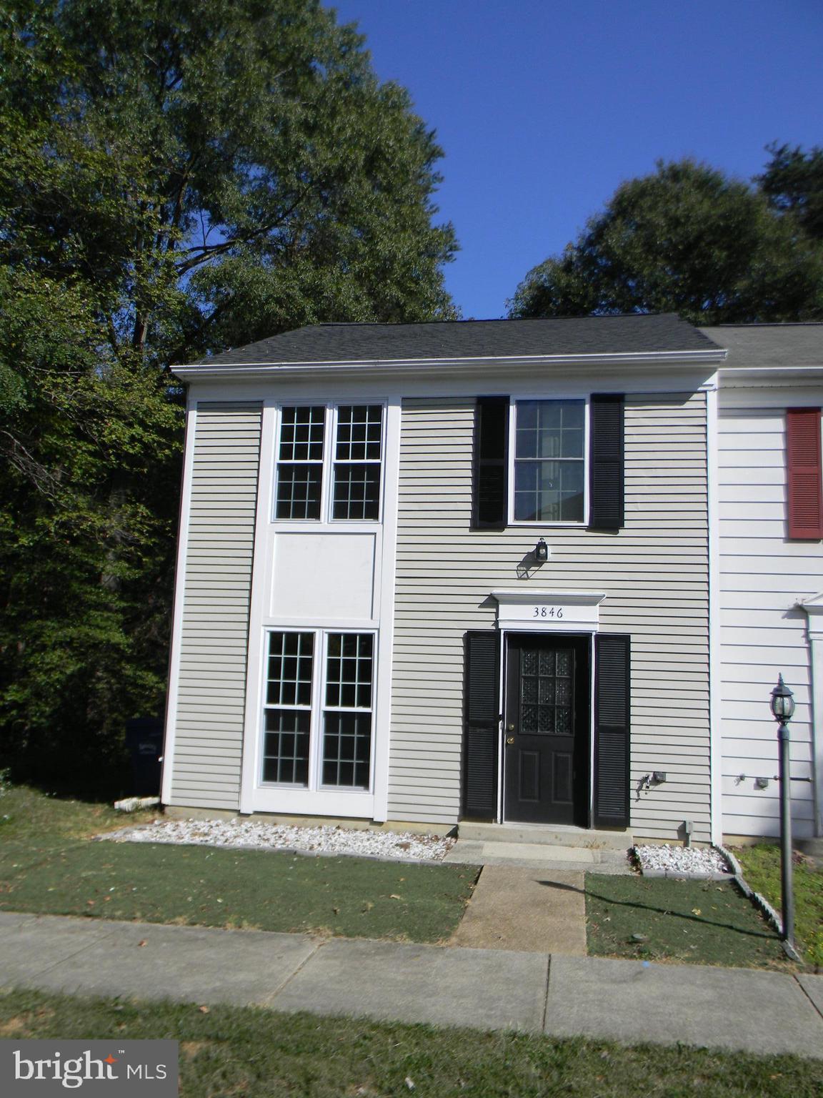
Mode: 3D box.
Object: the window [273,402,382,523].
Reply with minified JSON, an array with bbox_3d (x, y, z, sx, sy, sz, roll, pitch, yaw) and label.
[{"bbox_3d":[-1.035,-1.073,11.038,1.427,1.551,0.100,1,-7,10],"label":"window"}]

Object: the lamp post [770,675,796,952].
[{"bbox_3d":[2.725,1.886,6.496,0.180,1.915,0.180,1,-7,10],"label":"lamp post"}]

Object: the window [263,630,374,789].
[{"bbox_3d":[-1.136,1.919,10.661,1.407,1.927,0.100,1,-7,10],"label":"window"}]

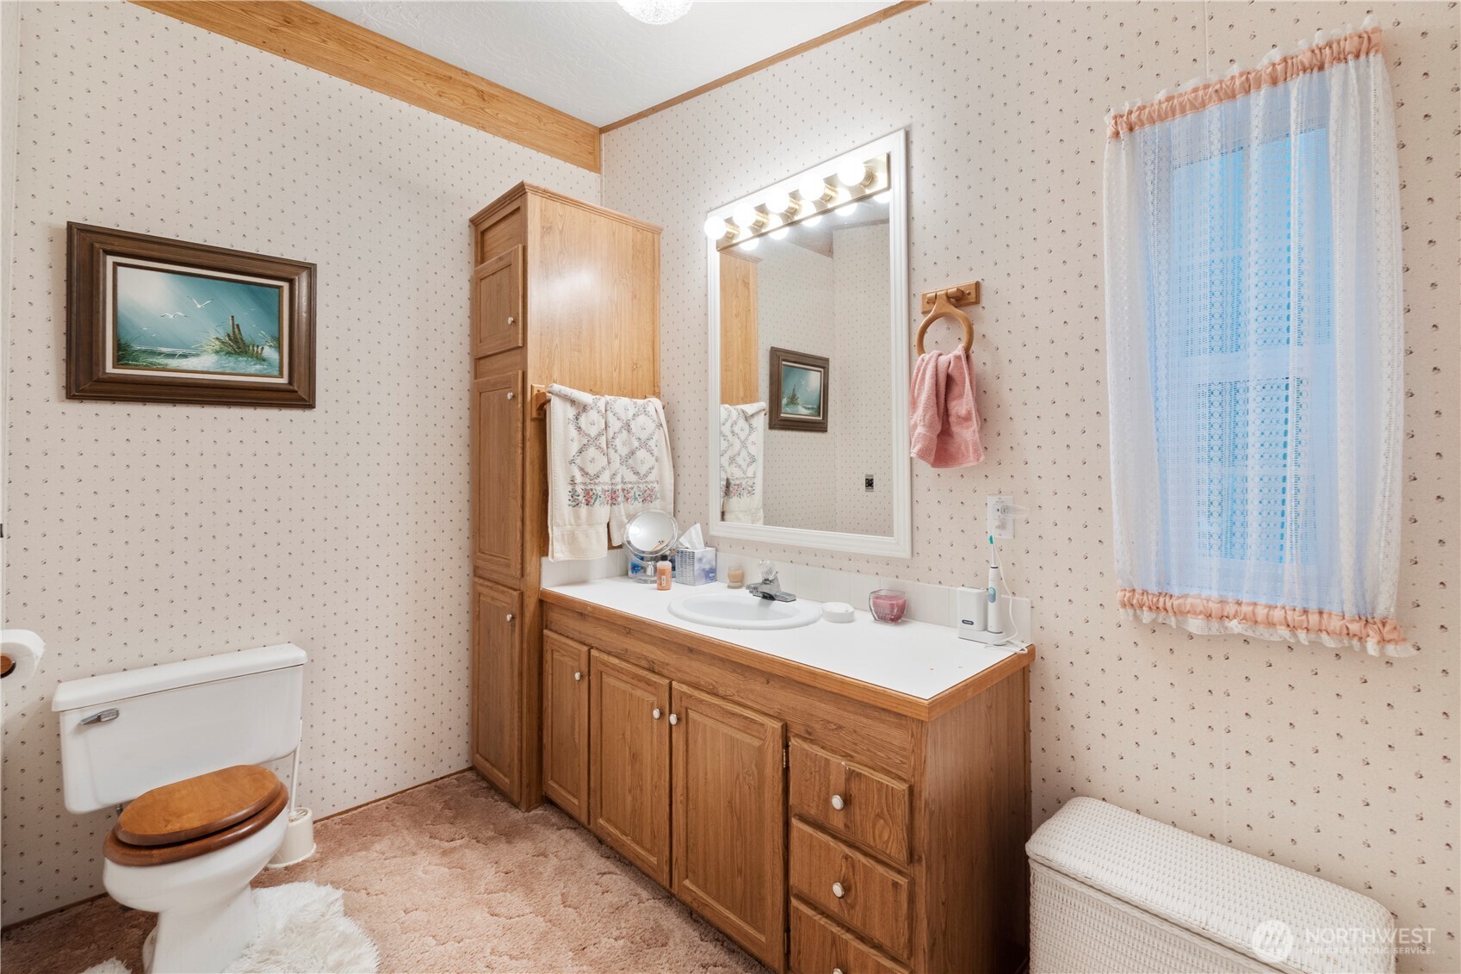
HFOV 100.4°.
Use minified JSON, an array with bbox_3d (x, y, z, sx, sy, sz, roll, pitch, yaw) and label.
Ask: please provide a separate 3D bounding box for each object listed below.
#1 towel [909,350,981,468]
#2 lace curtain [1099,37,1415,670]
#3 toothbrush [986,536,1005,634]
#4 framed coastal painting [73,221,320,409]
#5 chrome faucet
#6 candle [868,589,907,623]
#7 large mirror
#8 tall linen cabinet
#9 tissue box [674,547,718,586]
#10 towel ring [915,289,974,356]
[{"bbox_3d":[0.588,-0.215,1.665,0.198,0.323,0.073,2,2,45],"label":"towel"},{"bbox_3d":[1.028,-0.264,1.238,0.460,1.120,0.065,2,2,45],"label":"lace curtain"},{"bbox_3d":[0.681,0.250,1.556,0.030,0.250,0.034,2,2,45],"label":"toothbrush"},{"bbox_3d":[-1.633,-0.497,1.893,0.040,0.487,0.577,2,2,45],"label":"framed coastal painting"},{"bbox_3d":[0.110,0.309,1.992,0.148,0.130,0.165,2,2,45],"label":"chrome faucet"},{"bbox_3d":[0.461,0.348,1.765,0.106,0.088,0.106,2,2,45],"label":"candle"},{"bbox_3d":[0.227,-0.412,2.058,0.833,1.226,0.035,2,2,45],"label":"large mirror"},{"bbox_3d":[-0.685,0.041,2.556,0.473,2.262,0.640,2,2,45],"label":"tall linen cabinet"},{"bbox_3d":[-0.133,0.305,2.370,0.112,0.136,0.112,2,2,45],"label":"tissue box"},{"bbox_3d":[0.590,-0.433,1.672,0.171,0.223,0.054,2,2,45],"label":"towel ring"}]

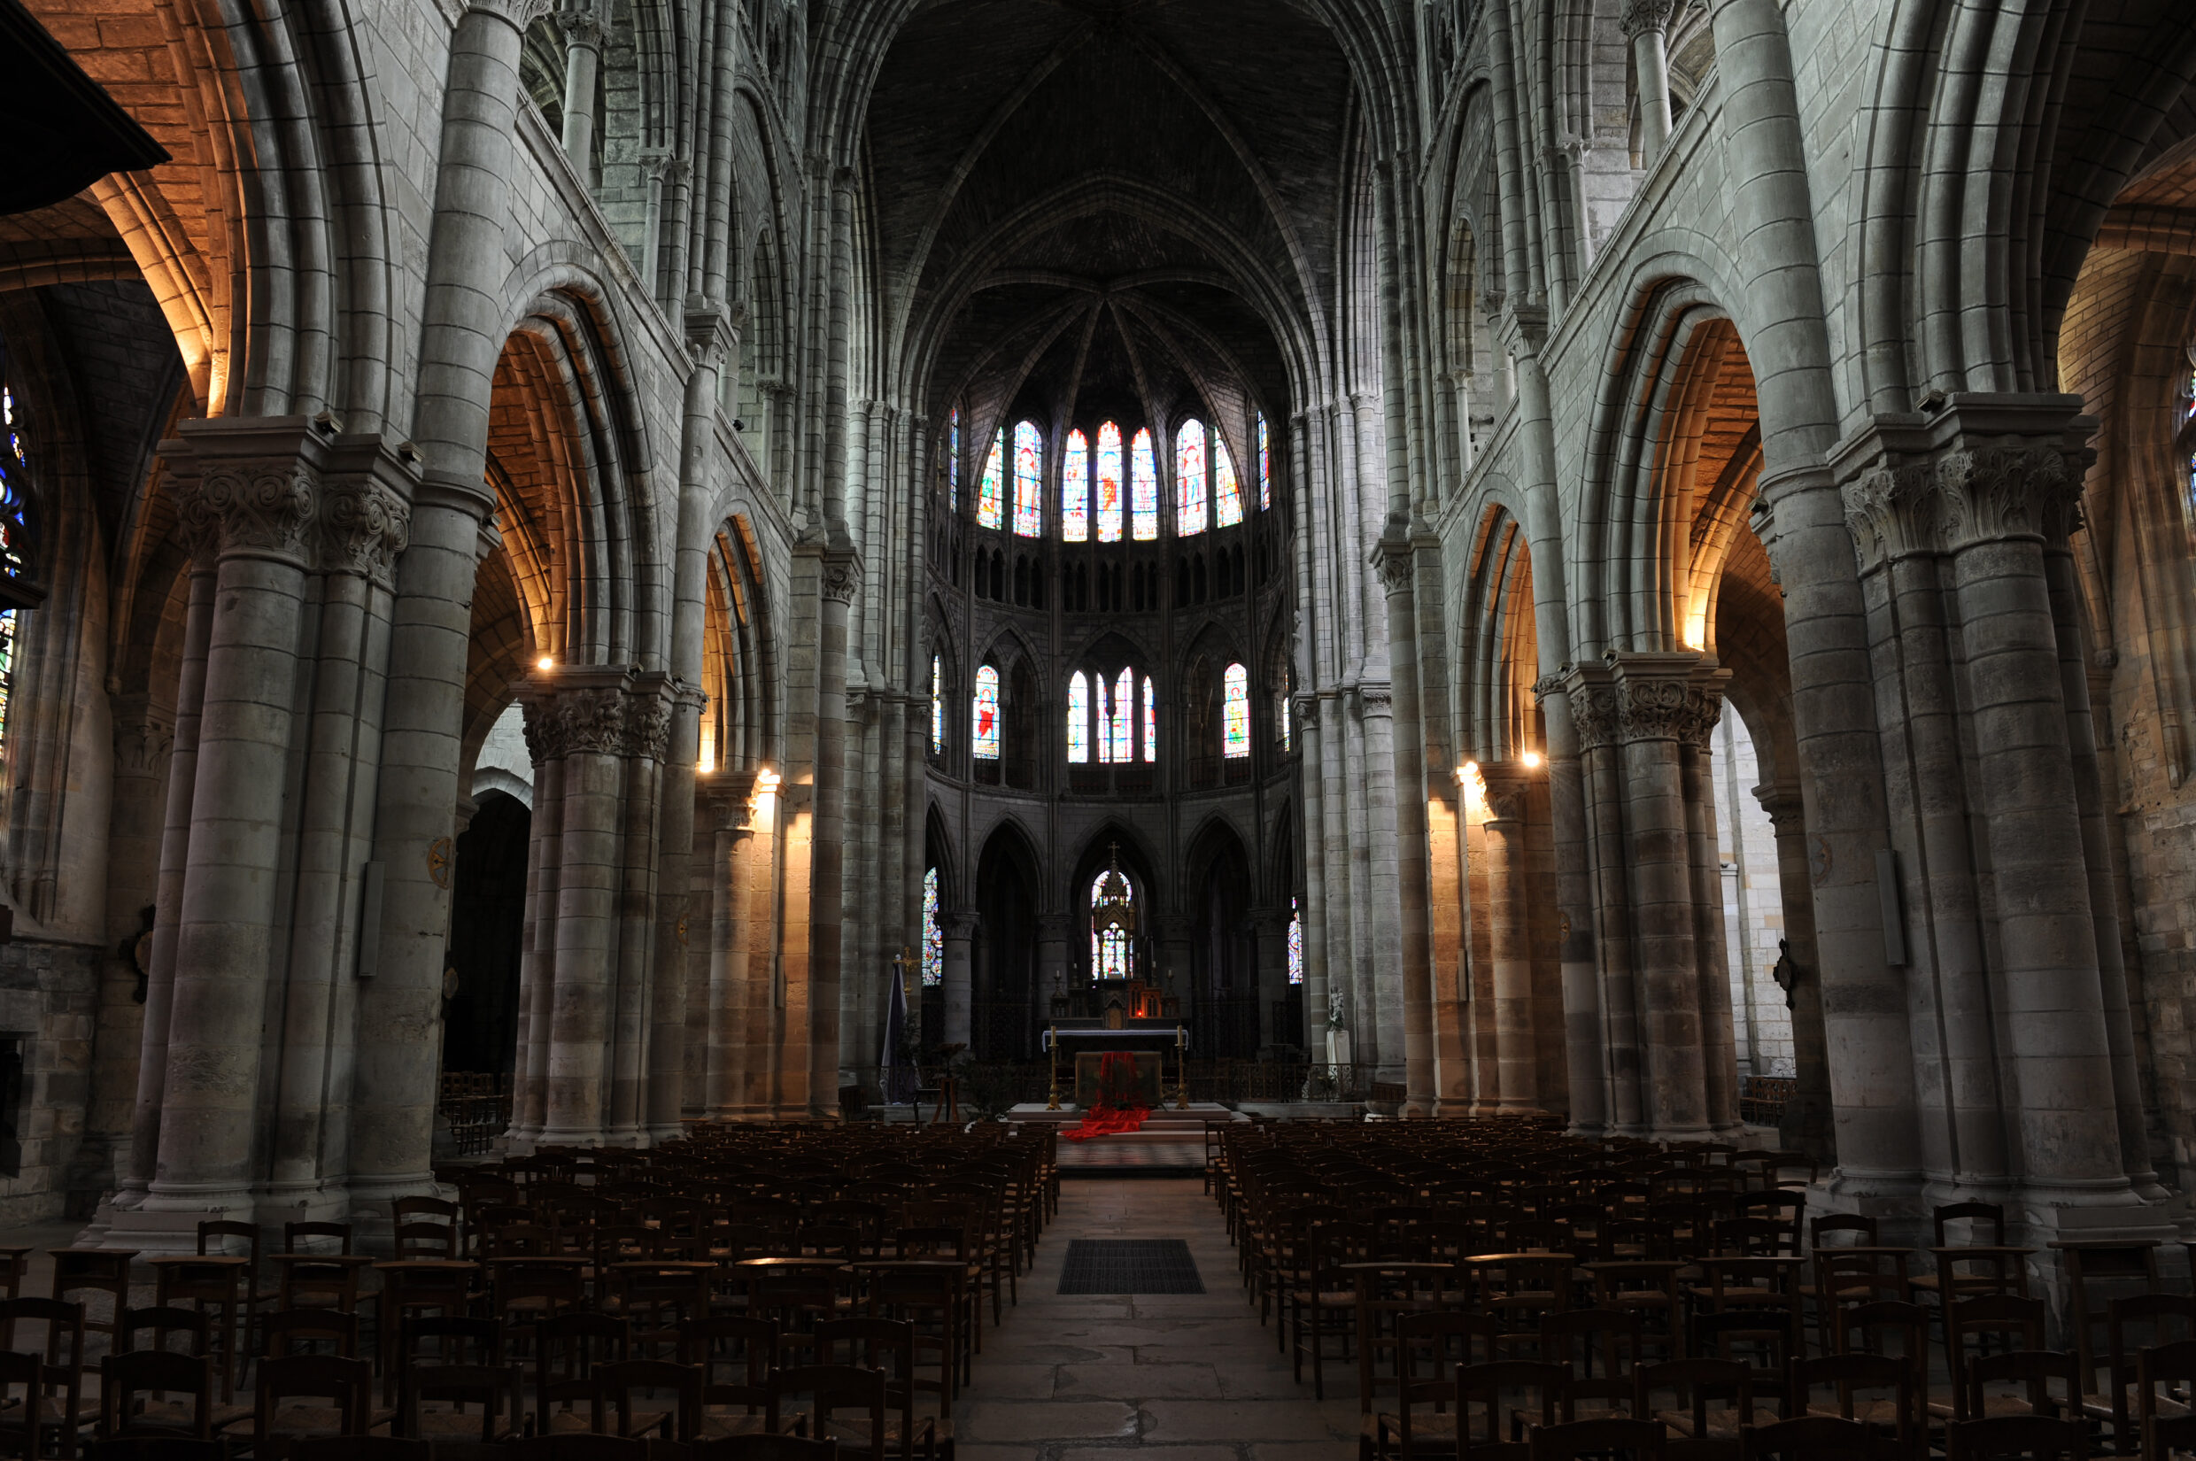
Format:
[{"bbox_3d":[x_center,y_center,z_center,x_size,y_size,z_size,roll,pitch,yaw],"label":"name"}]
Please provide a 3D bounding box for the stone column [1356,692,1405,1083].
[{"bbox_3d":[7.053,3.650,35.922,1.000,9.600,1.000,0,-12,1],"label":"stone column"}]

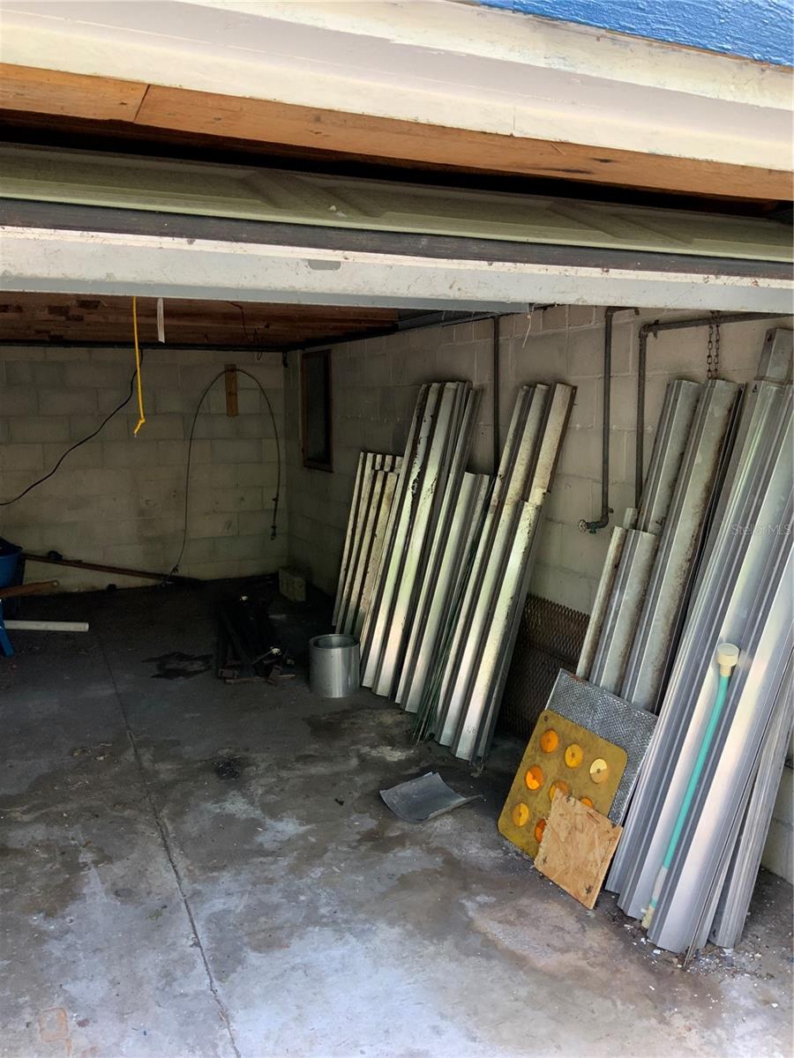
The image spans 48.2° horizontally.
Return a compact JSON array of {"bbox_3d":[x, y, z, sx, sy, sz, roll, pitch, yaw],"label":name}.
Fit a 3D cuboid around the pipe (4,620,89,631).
[{"bbox_3d":[-2.380,0.628,5.756,0.800,0.059,0.059,1,9,7],"label":"pipe"}]

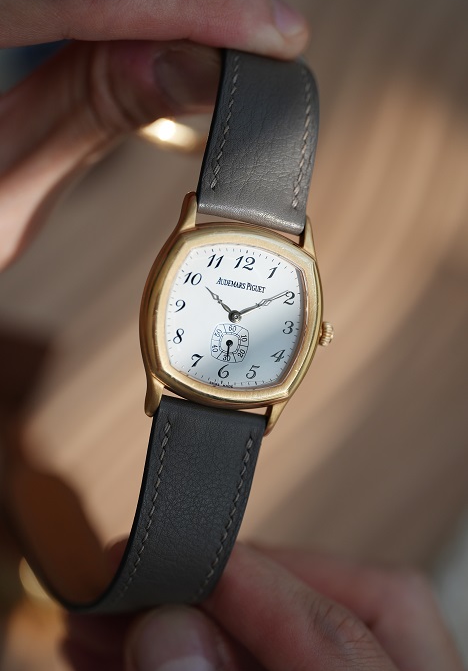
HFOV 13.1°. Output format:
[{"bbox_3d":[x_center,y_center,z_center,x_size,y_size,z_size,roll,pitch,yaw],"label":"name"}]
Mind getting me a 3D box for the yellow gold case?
[{"bbox_3d":[0.000,-0.004,0.366,0.033,0.041,0.009,11,0,-15],"label":"yellow gold case"}]

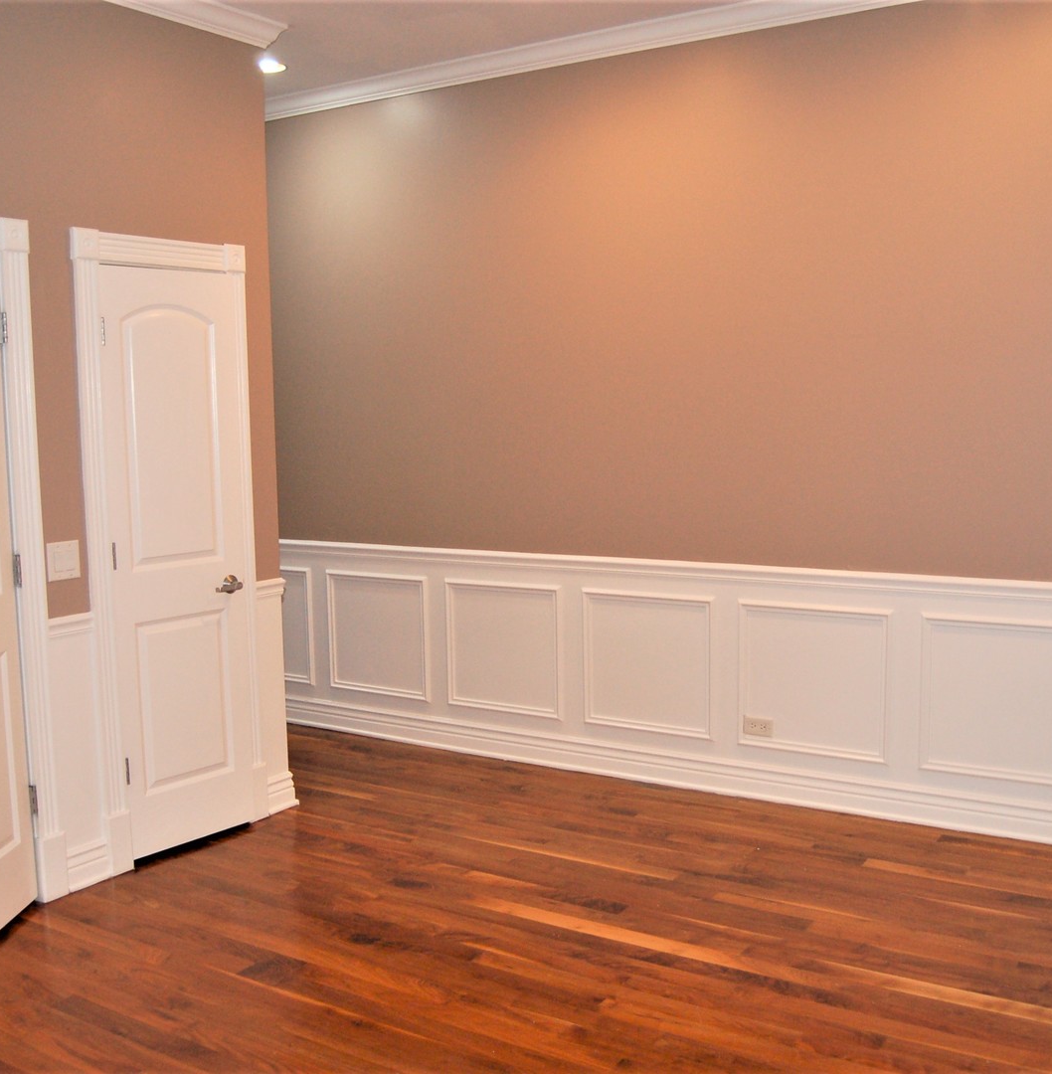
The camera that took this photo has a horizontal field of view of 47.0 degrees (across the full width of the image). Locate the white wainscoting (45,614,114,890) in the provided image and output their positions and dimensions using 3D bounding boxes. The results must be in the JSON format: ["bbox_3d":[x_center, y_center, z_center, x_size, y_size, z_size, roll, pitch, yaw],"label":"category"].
[{"bbox_3d":[-1.458,0.706,3.994,0.040,0.925,0.180,4,8,33],"label":"white wainscoting"}]

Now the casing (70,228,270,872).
[{"bbox_3d":[-1.236,0.045,4.290,0.070,2.162,0.755,4,8,33],"label":"casing"}]

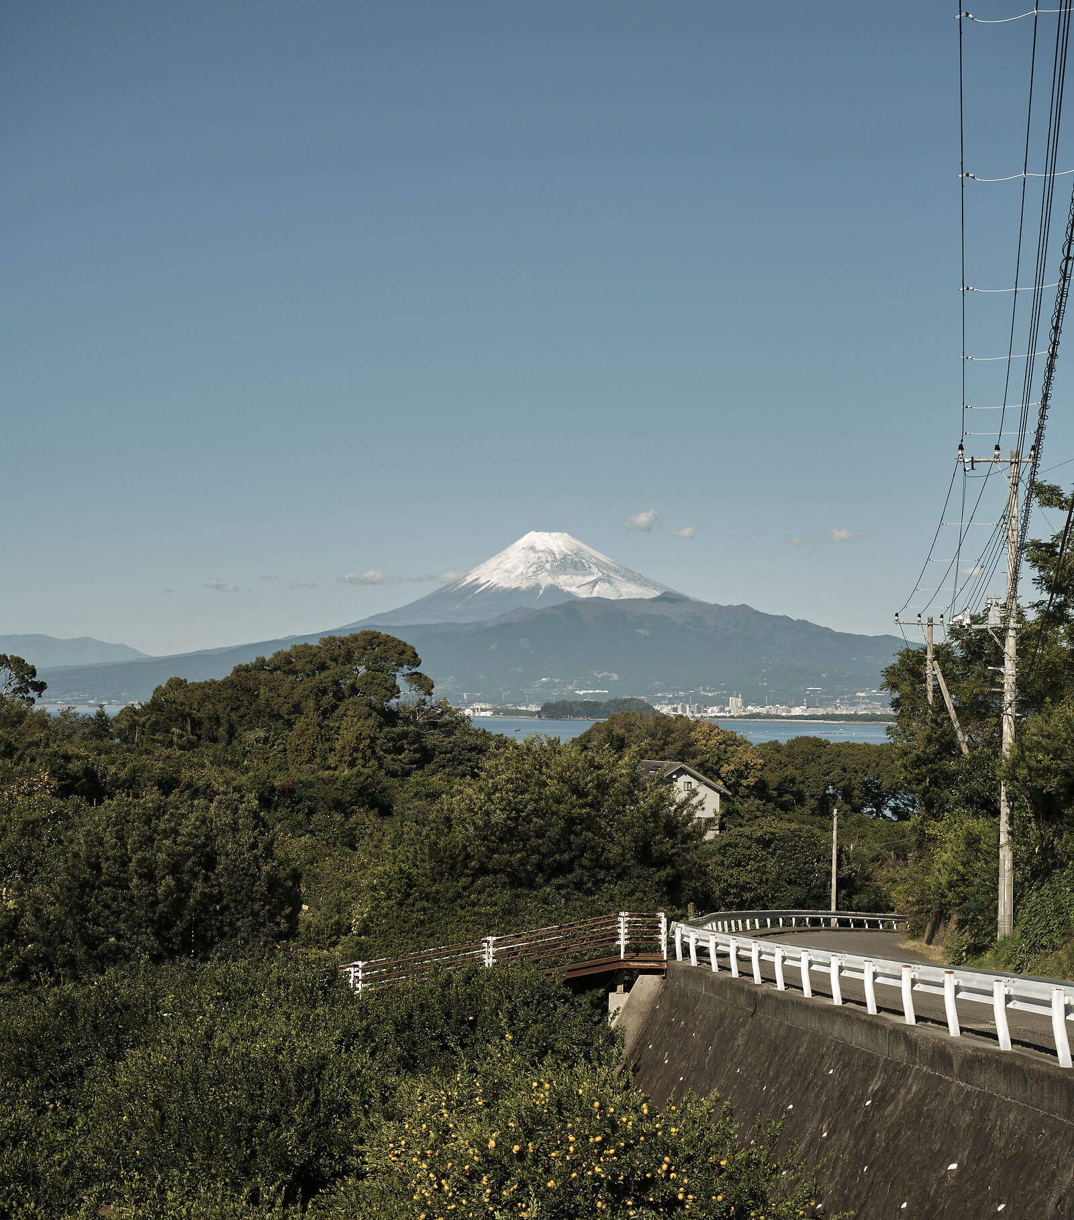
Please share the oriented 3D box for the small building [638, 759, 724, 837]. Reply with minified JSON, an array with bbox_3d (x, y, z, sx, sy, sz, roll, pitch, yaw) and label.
[{"bbox_3d":[9.520,15.862,146.698,8.400,7.500,8.600,2,-3,-25],"label":"small building"}]

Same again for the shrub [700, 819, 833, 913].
[{"bbox_3d":[11.304,13.021,91.000,6.300,5.000,5.800,0,-3,0],"label":"shrub"}]

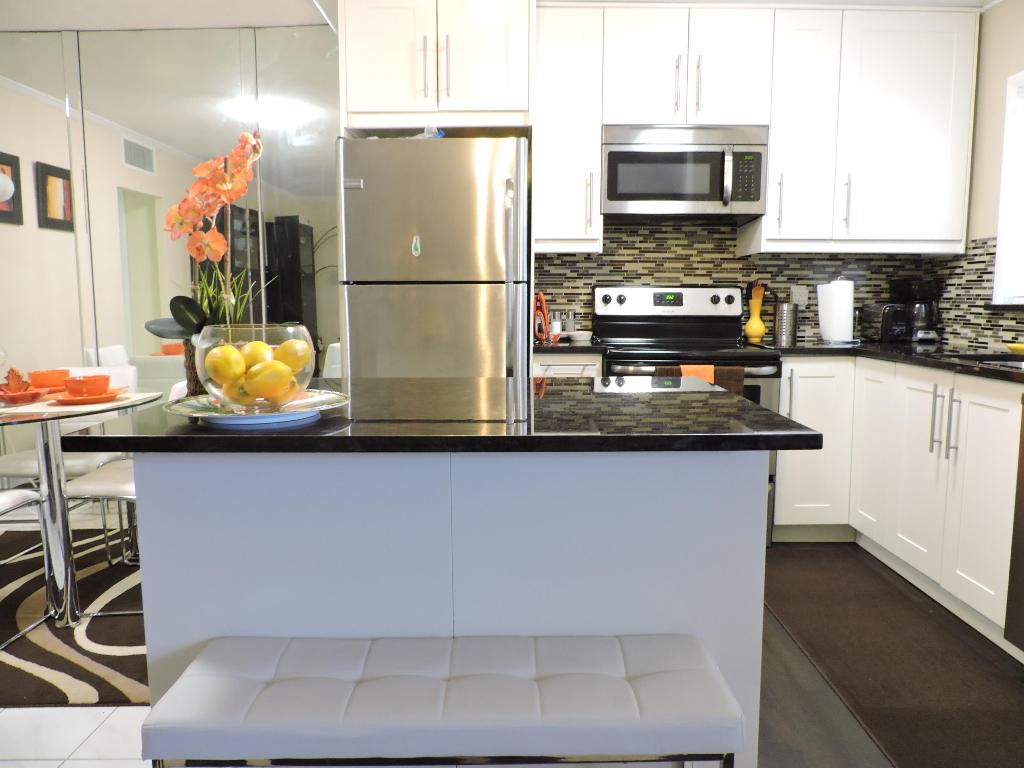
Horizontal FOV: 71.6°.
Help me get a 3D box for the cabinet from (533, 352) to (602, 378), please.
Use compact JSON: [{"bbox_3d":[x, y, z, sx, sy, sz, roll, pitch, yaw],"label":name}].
[{"bbox_3d":[0.236,0.217,3.378,0.297,0.745,0.610,0,7,-1],"label":"cabinet"}]

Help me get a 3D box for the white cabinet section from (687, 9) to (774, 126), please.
[{"bbox_3d":[0.969,-1.425,3.334,0.382,0.495,0.365,0,7,-1],"label":"white cabinet section"}]

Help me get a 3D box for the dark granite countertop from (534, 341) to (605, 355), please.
[{"bbox_3d":[0.242,-0.182,3.385,0.297,0.034,0.622,0,7,0],"label":"dark granite countertop"}]

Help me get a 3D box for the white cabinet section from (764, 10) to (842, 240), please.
[{"bbox_3d":[1.327,-1.189,3.406,0.308,1.012,0.360,0,7,0],"label":"white cabinet section"}]

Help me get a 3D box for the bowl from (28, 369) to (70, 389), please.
[{"bbox_3d":[-1.791,-0.018,2.756,0.143,0.064,0.143,0,7,0],"label":"bowl"}]

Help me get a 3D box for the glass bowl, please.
[{"bbox_3d":[-0.448,-0.028,1.245,0.206,0.148,0.206,0,7,-1],"label":"glass bowl"}]

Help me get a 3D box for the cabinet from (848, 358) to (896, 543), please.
[{"bbox_3d":[1.773,0.272,2.938,0.584,0.745,0.306,0,7,-1],"label":"cabinet"}]

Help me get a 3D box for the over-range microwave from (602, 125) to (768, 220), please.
[{"bbox_3d":[0.772,-0.977,3.367,0.753,0.392,0.400,0,7,-1],"label":"over-range microwave"}]

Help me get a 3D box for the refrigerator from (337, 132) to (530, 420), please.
[{"bbox_3d":[-0.315,-0.157,3.281,0.759,1.751,0.765,0,7,0],"label":"refrigerator"}]

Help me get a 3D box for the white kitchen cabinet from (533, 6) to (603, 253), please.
[{"bbox_3d":[0.252,-1.145,3.358,0.300,1.060,0.365,0,7,-1],"label":"white kitchen cabinet"}]

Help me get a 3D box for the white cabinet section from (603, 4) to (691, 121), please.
[{"bbox_3d":[0.602,-1.444,3.372,0.382,0.495,0.360,0,7,0],"label":"white cabinet section"}]

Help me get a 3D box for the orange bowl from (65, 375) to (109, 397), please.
[{"bbox_3d":[-1.505,0.008,2.522,0.143,0.064,0.143,0,7,0],"label":"orange bowl"}]

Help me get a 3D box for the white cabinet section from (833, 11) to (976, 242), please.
[{"bbox_3d":[1.780,-1.190,3.409,0.598,1.012,0.360,0,7,0],"label":"white cabinet section"}]

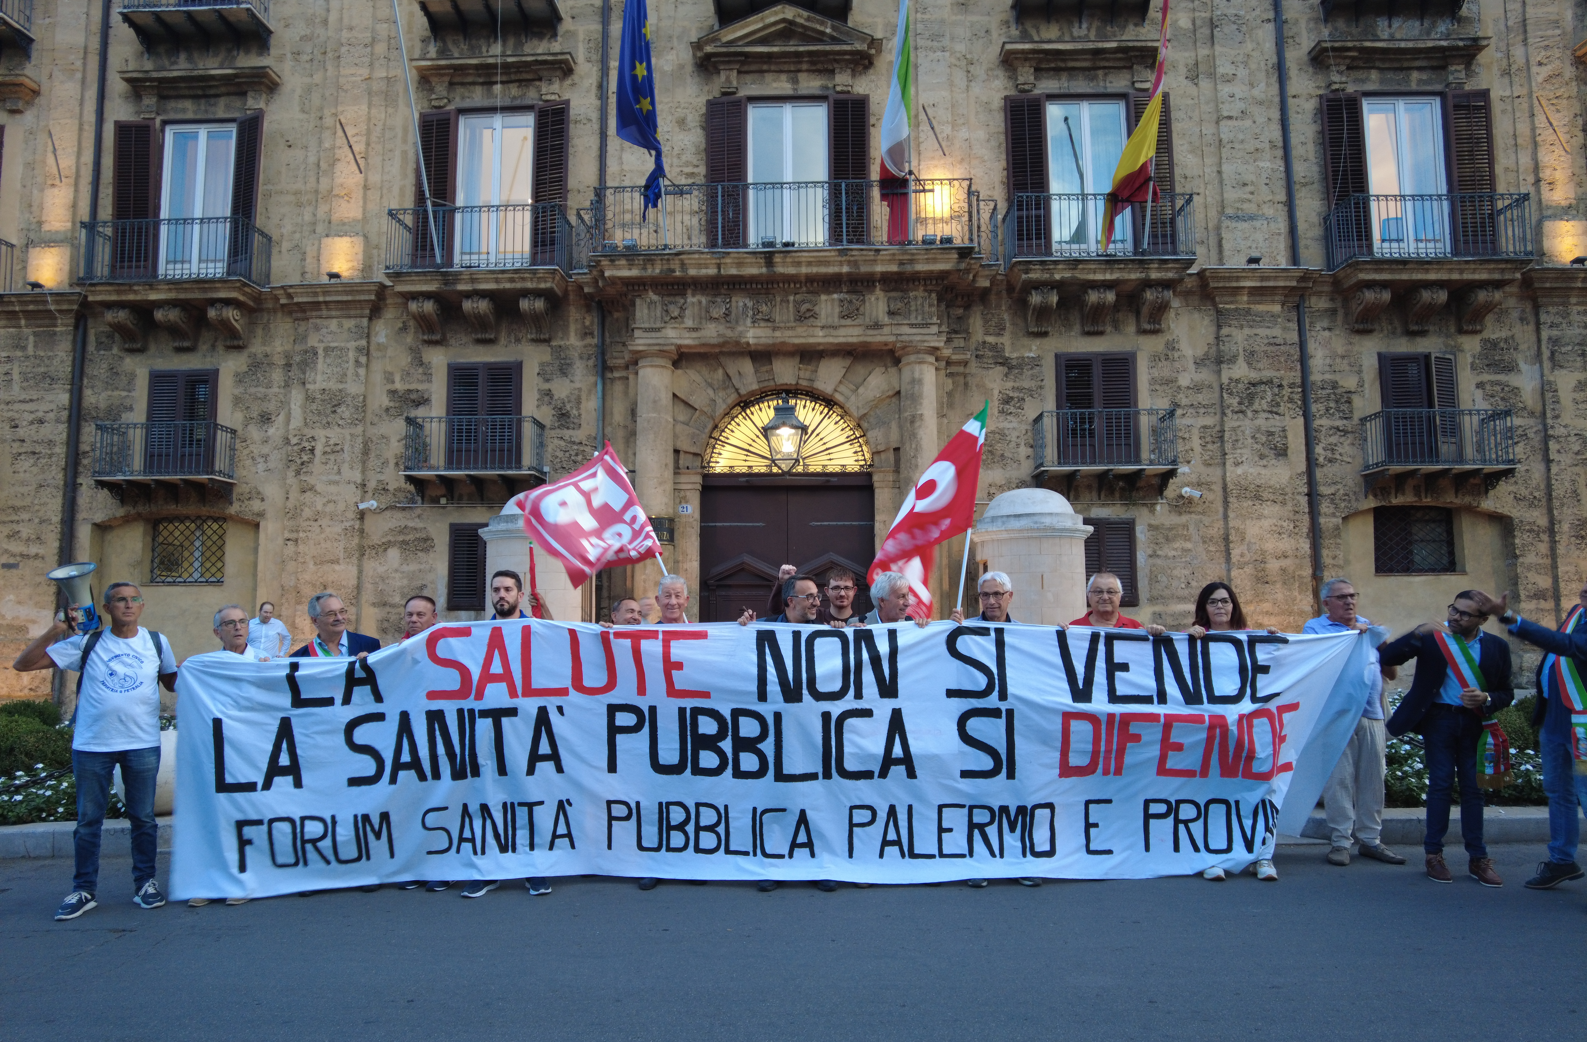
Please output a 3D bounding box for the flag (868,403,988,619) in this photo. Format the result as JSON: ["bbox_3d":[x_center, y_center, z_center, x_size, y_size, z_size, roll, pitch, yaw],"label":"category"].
[{"bbox_3d":[0.785,-0.033,5.350,0.680,1.270,0.350,-1,-5,2],"label":"flag"}]

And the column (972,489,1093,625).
[{"bbox_3d":[2.960,1.076,11.251,1.504,2.979,1.504,0,-5,2],"label":"column"}]

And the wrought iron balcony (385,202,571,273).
[{"bbox_3d":[-5.110,-4.448,15.030,2.809,1.090,0.880,-1,-5,2],"label":"wrought iron balcony"}]

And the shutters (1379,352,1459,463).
[{"bbox_3d":[10.779,-1.916,15.641,1.311,2.017,0.360,0,-5,2],"label":"shutters"}]

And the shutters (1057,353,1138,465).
[{"bbox_3d":[5.297,-1.928,15.977,1.408,2.043,0.100,0,-5,2],"label":"shutters"}]

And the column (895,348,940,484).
[{"bbox_3d":[2.148,-0.277,15.520,0.748,5.502,0.748,0,-5,2],"label":"column"}]

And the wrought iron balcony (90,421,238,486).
[{"bbox_3d":[-10.271,-1.069,15.086,1.983,0.943,0.660,-1,-5,2],"label":"wrought iron balcony"}]

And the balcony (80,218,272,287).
[{"bbox_3d":[-11.053,-4.702,16.385,2.900,1.100,0.800,0,-5,2],"label":"balcony"}]

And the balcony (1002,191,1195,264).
[{"bbox_3d":[4.881,-4.544,14.743,2.843,1.076,0.840,-1,-5,2],"label":"balcony"}]

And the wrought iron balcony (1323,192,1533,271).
[{"bbox_3d":[10.065,-4.491,14.579,2.766,1.065,0.820,-1,-5,2],"label":"wrought iron balcony"}]

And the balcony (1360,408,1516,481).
[{"bbox_3d":[10.797,-1.297,15.374,2.091,1.038,0.660,0,-5,2],"label":"balcony"}]

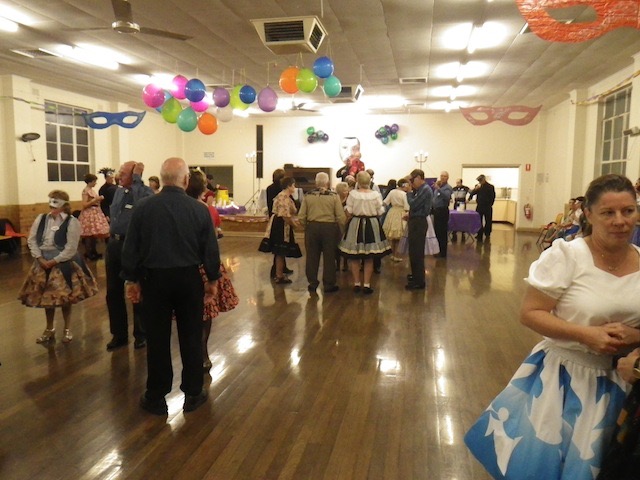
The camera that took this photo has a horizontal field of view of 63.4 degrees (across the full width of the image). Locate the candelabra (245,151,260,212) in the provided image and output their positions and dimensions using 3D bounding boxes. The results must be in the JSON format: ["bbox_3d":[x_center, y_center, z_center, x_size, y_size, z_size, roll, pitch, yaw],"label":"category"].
[{"bbox_3d":[-1.857,-1.596,14.500,0.450,1.770,0.420,0,7,-7],"label":"candelabra"}]

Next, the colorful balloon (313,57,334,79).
[{"bbox_3d":[0.052,-2.432,7.300,0.285,0.310,0.285,1,7,0],"label":"colorful balloon"}]

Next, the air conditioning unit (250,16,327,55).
[{"bbox_3d":[-0.404,-2.878,7.377,0.915,0.280,0.915,2,6,11],"label":"air conditioning unit"}]

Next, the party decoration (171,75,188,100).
[{"bbox_3d":[-2.014,-2.209,7.500,0.290,0.362,0.290,2,7,11],"label":"party decoration"}]

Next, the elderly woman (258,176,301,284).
[{"bbox_3d":[-0.635,-0.156,8.124,0.670,1.640,0.600,-2,7,-20],"label":"elderly woman"}]

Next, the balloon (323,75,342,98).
[{"bbox_3d":[0.181,-2.209,7.450,0.268,0.317,0.268,2,7,11],"label":"balloon"}]

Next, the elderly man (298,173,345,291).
[{"bbox_3d":[0.045,-0.117,7.518,0.660,1.710,0.420,1,6,5],"label":"elderly man"}]

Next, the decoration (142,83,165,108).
[{"bbox_3d":[-2.307,-2.003,7.200,0.317,0.348,0.317,2,7,11],"label":"decoration"}]

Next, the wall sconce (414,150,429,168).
[{"bbox_3d":[2.843,-2.255,14.500,0.390,0.500,0.340,2,7,11],"label":"wall sconce"}]

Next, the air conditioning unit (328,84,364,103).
[{"bbox_3d":[0.498,-3.261,11.696,0.860,0.310,0.850,2,7,11],"label":"air conditioning unit"}]

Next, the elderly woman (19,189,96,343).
[{"bbox_3d":[-2.593,0.252,5.056,0.750,1.470,0.640,0,6,-3],"label":"elderly woman"}]

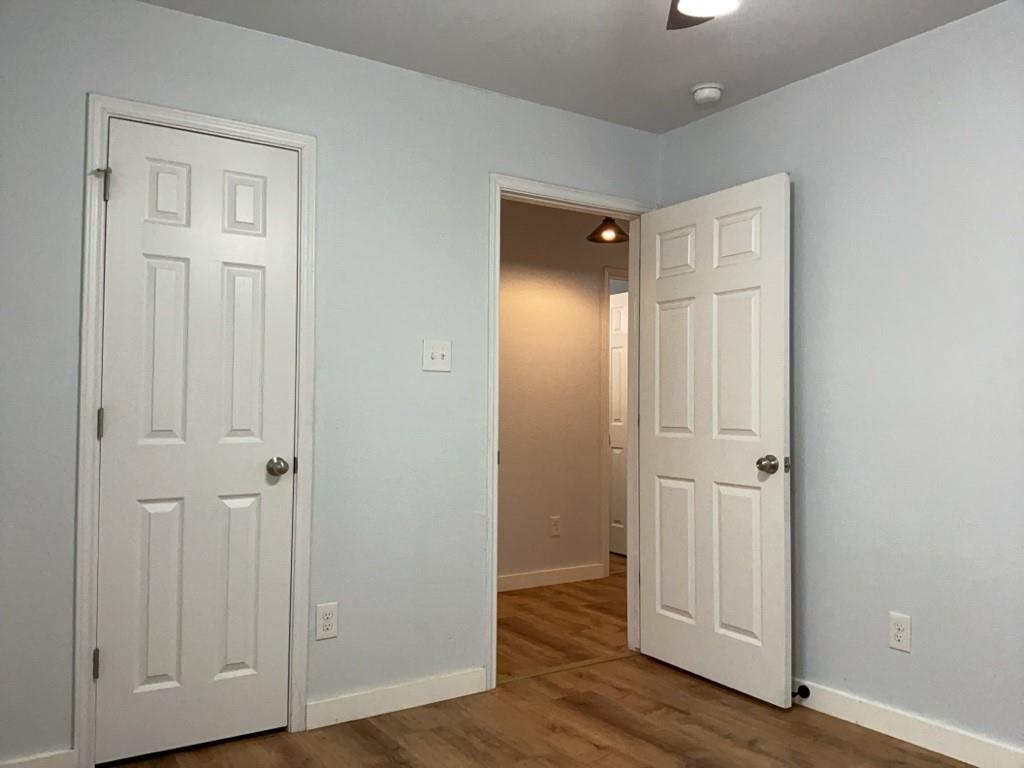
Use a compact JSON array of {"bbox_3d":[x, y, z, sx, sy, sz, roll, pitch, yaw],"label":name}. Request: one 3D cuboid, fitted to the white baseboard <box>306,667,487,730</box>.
[{"bbox_3d":[-0.415,1.192,3.042,0.750,0.094,0.015,2,-2,-33],"label":"white baseboard"}]

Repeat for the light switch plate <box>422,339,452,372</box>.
[{"bbox_3d":[-0.292,-0.112,3.162,0.124,0.125,0.012,2,-2,-33],"label":"light switch plate"}]

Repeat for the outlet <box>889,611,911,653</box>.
[{"bbox_3d":[1.365,0.876,2.811,0.009,0.125,0.078,2,-2,-33],"label":"outlet"}]

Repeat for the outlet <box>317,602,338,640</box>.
[{"bbox_3d":[-0.667,0.861,2.889,0.078,0.125,0.009,2,-2,-33],"label":"outlet"}]

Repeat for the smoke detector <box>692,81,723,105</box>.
[{"bbox_3d":[0.809,-1.195,3.297,0.130,0.047,0.130,0,-2,0],"label":"smoke detector"}]

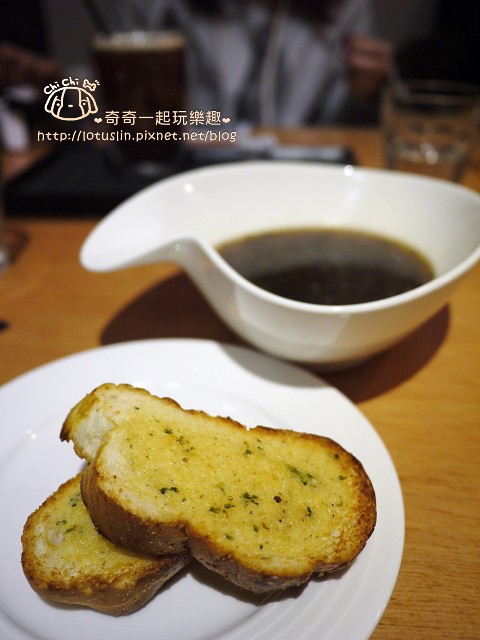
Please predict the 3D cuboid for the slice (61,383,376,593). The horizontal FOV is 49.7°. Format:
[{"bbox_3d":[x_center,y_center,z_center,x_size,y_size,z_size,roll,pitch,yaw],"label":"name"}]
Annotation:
[{"bbox_3d":[-0.011,0.056,0.174,0.110,0.019,0.060,14,32,12],"label":"slice"}]

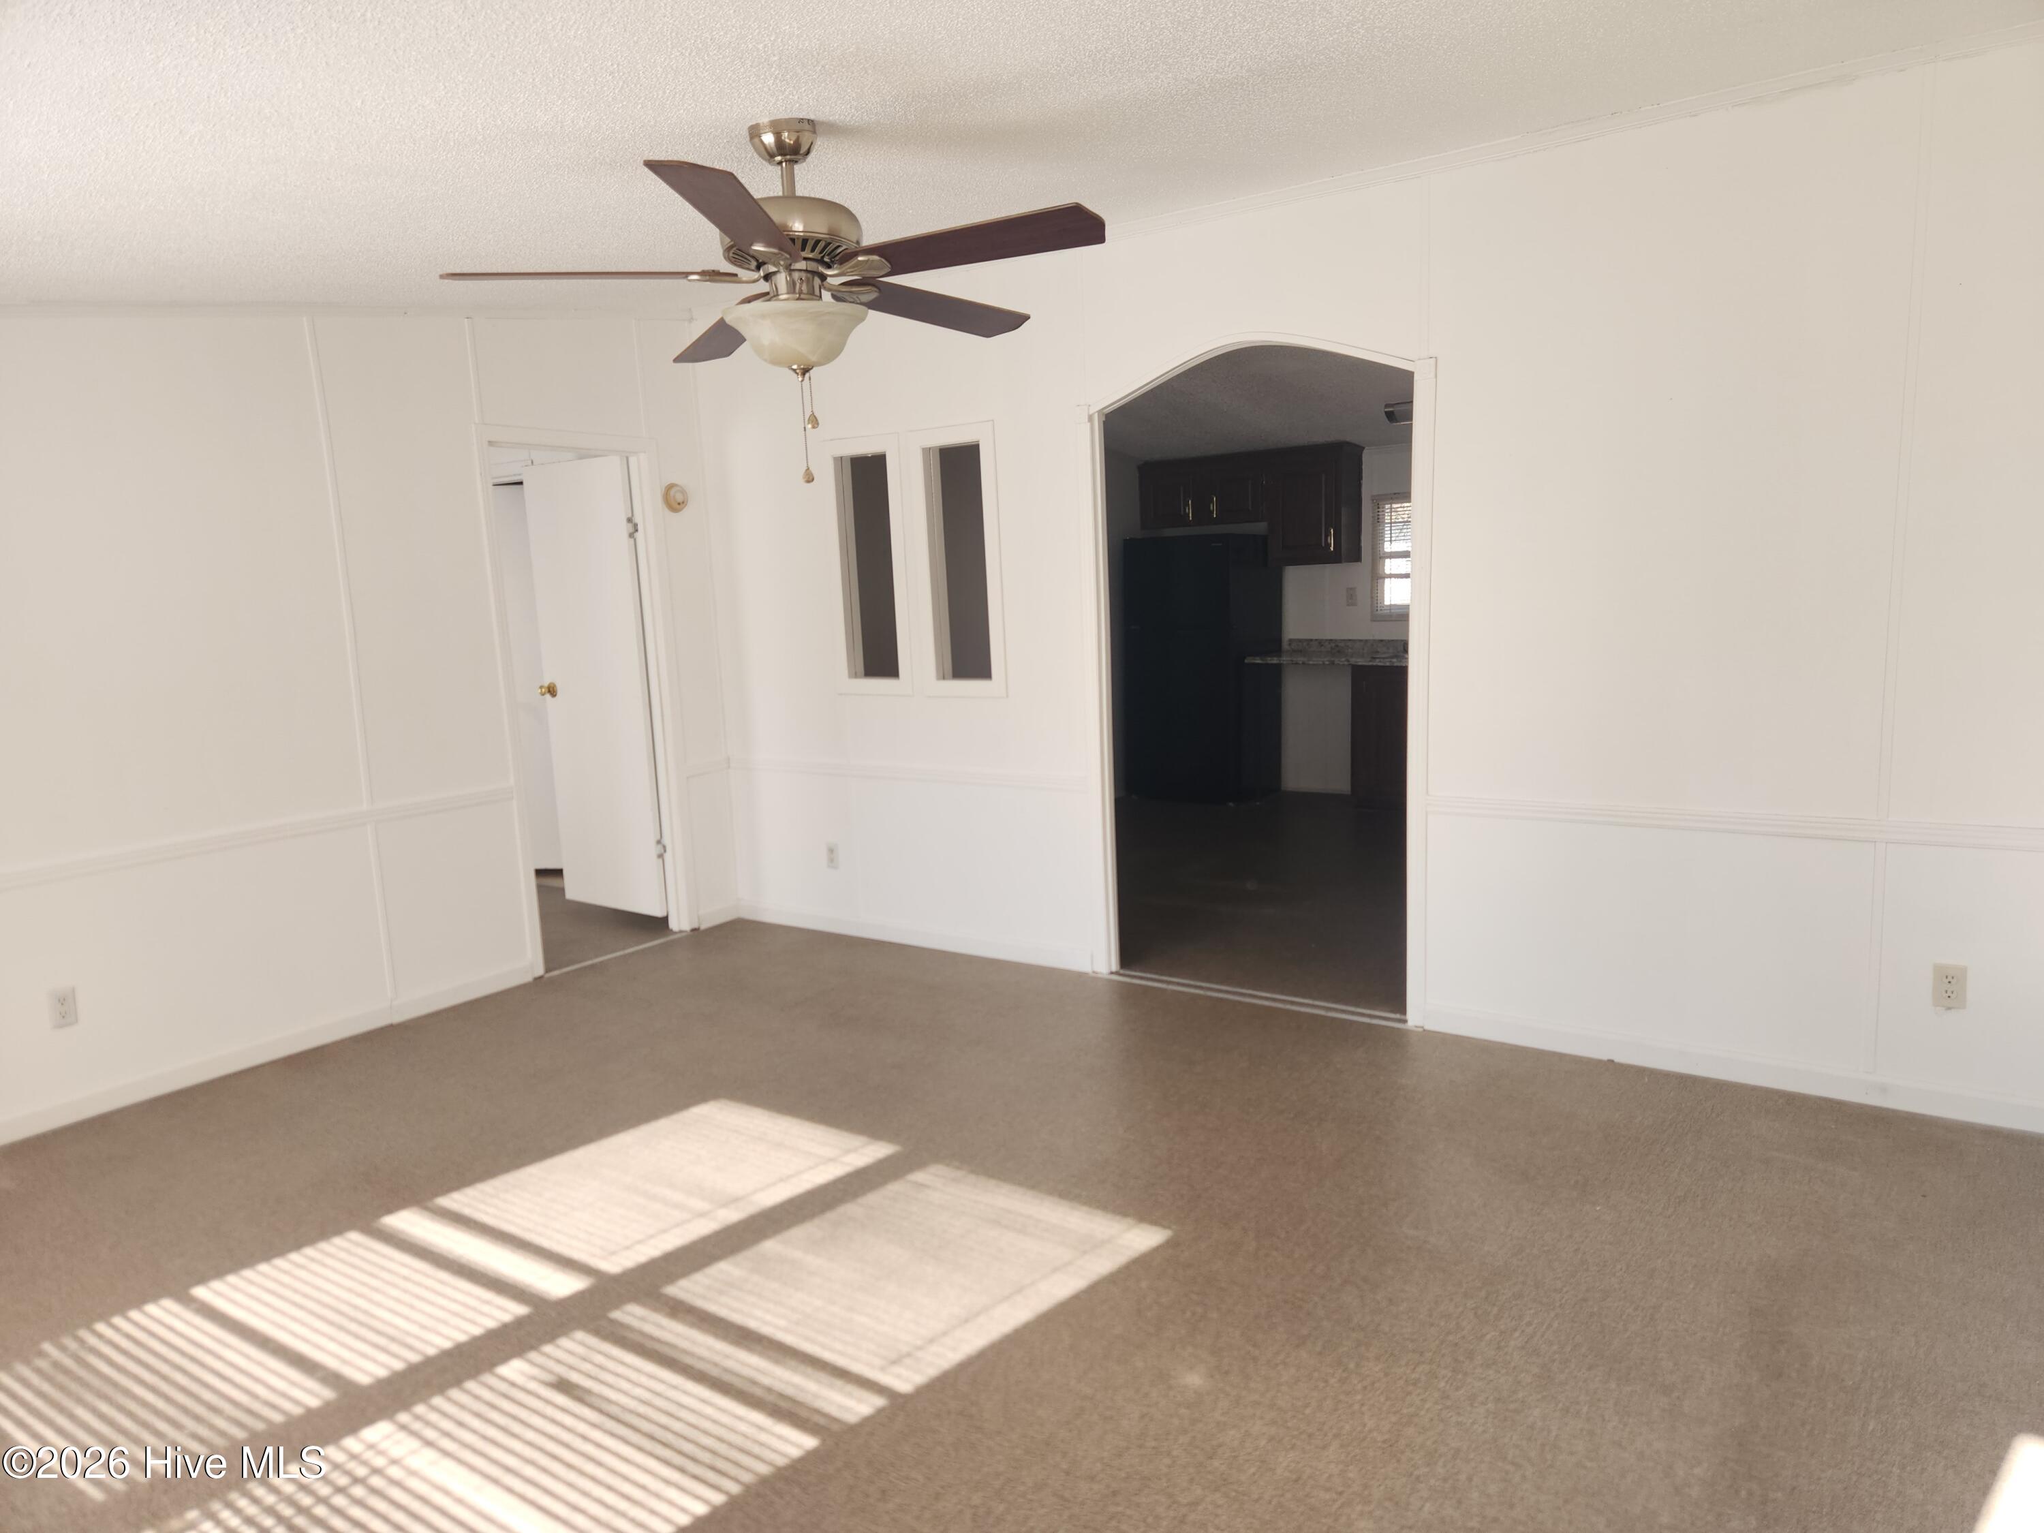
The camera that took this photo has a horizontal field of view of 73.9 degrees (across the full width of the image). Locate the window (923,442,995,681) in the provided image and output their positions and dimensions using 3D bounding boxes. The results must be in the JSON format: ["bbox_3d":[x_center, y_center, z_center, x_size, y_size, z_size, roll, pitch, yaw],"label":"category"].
[{"bbox_3d":[-0.219,-0.775,5.208,0.275,0.890,0.090,4,10,35],"label":"window"}]

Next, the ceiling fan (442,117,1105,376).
[{"bbox_3d":[-0.466,-1.038,2.732,1.300,0.485,1.280,4,10,35],"label":"ceiling fan"}]

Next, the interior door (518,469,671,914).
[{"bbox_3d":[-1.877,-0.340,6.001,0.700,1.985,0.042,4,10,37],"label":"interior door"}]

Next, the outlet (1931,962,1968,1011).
[{"bbox_3d":[2.395,0.569,3.503,0.072,0.116,0.010,4,10,35],"label":"outlet"}]

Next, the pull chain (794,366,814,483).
[{"bbox_3d":[-0.445,-0.699,2.783,0.030,0.220,0.030,4,10,35],"label":"pull chain"}]

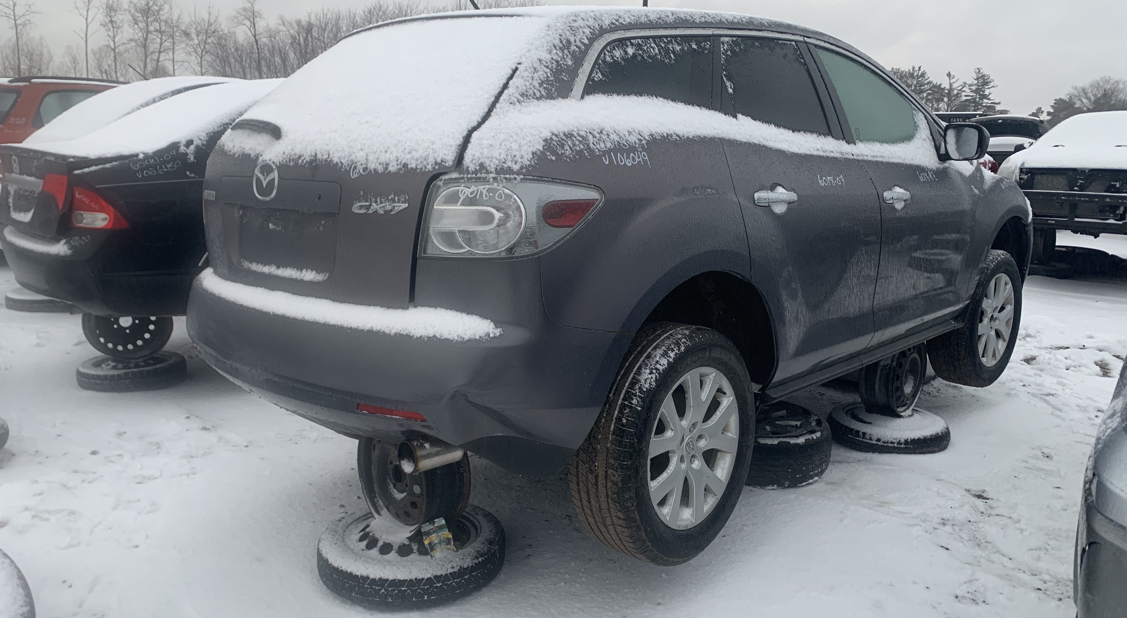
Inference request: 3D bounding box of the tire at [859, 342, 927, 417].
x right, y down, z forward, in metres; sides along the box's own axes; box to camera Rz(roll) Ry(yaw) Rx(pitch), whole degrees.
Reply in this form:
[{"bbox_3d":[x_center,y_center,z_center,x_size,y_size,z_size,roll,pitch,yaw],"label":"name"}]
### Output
[{"bbox_3d":[1.763,0.345,4.530,0.180,0.450,0.450,9,11,42],"label":"tire"}]

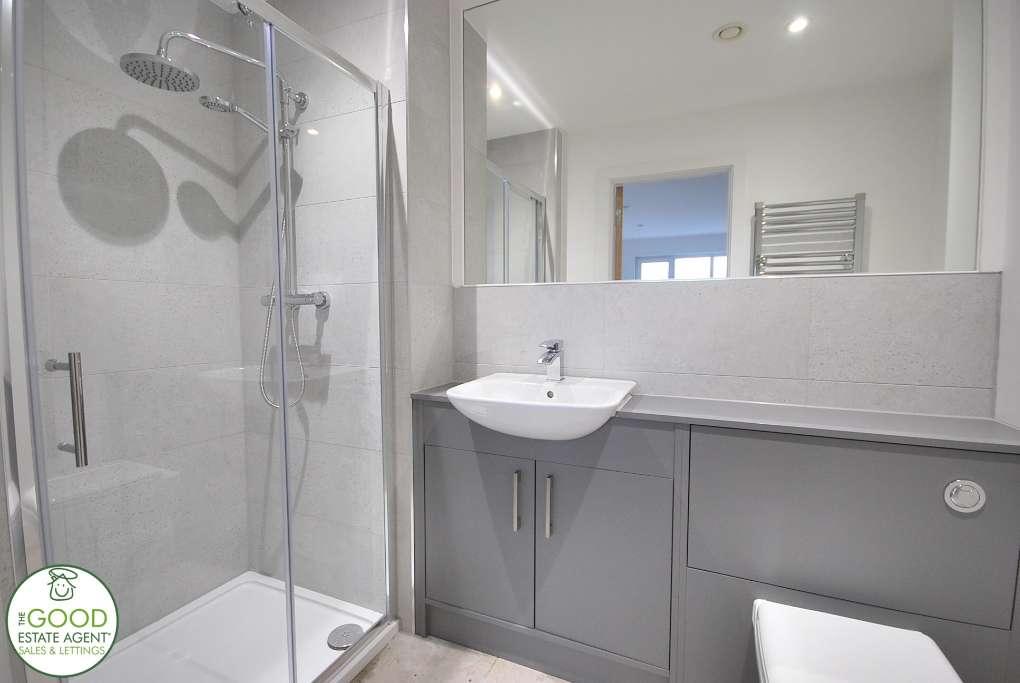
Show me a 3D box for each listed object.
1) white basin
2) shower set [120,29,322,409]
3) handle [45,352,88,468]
[{"bbox_3d":[0.099,0.221,1.298,0.505,0.157,0.455,1,4,22],"label":"white basin"},{"bbox_3d":[-0.893,-0.346,1.390,0.425,1.220,0.475,1,4,22],"label":"shower set"},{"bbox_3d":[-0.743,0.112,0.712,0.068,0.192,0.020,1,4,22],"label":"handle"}]

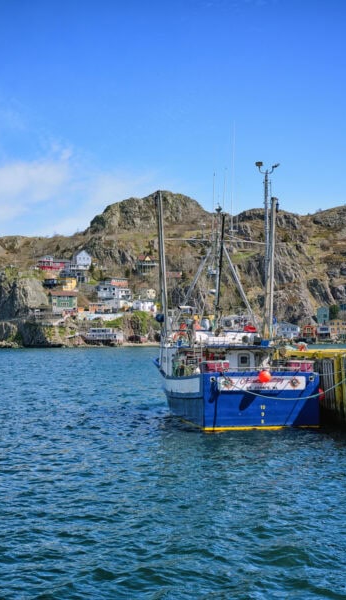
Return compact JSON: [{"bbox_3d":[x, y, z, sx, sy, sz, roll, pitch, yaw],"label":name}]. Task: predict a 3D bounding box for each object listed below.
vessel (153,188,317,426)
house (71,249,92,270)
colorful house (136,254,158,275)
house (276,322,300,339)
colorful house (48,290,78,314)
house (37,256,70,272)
[{"bbox_3d":[2.504,0.297,40.800,5.700,11.700,14.000,1,-3,-11],"label":"vessel"},{"bbox_3d":[-42.659,-18.315,363.202,6.800,9.243,8.500,1,-3,-17],"label":"house"},{"bbox_3d":[-12.624,-16.673,373.137,8.600,9.023,8.000,0,-3,-8],"label":"colorful house"},{"bbox_3d":[53.246,14.085,361.733,10.200,7.857,8.000,0,-3,4],"label":"house"},{"bbox_3d":[-44.493,1.056,318.279,10.000,9.825,8.000,1,-3,-16],"label":"colorful house"},{"bbox_3d":[-54.957,-16.943,361.137,14.200,6.664,9.000,1,-3,-12],"label":"house"}]

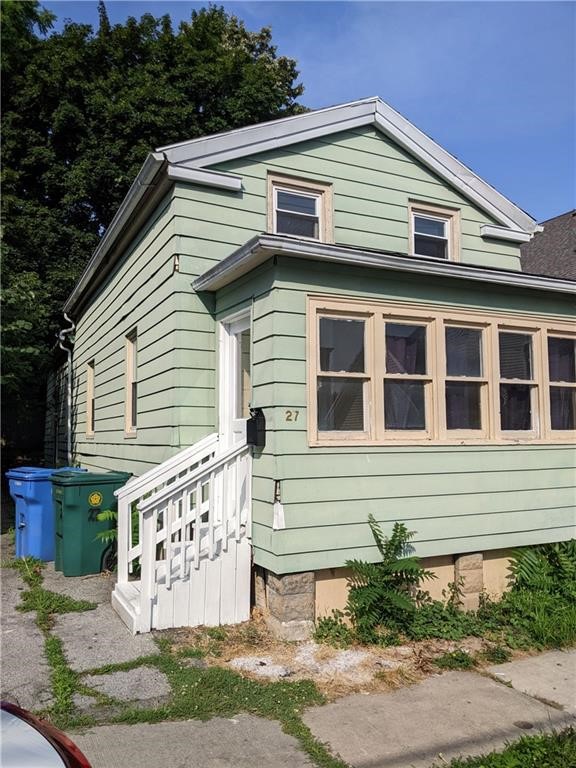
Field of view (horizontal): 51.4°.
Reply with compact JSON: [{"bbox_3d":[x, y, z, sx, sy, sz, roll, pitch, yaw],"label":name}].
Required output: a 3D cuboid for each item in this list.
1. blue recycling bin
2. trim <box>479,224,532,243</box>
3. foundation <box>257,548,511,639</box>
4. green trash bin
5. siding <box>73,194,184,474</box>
[{"bbox_3d":[-3.262,1.712,8.079,0.640,1.090,0.810,-3,-5,38],"label":"blue recycling bin"},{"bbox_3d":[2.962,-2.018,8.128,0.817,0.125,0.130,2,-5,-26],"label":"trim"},{"bbox_3d":[0.986,1.841,5.561,2.564,0.536,0.450,2,-5,-26],"label":"foundation"},{"bbox_3d":[-2.401,1.650,7.249,0.810,1.090,0.640,3,-5,-36],"label":"green trash bin"},{"bbox_3d":[-2.745,-0.016,9.492,0.160,3.545,7.600,2,-5,-26],"label":"siding"}]

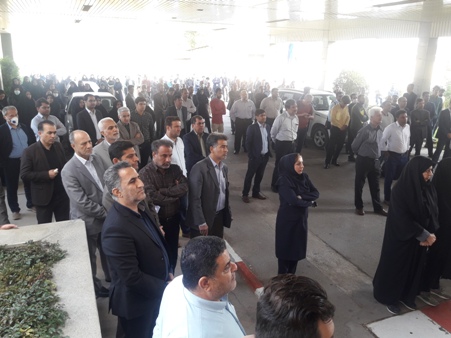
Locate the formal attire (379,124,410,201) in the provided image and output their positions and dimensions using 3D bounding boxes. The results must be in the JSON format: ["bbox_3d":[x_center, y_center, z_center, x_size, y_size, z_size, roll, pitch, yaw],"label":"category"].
[{"bbox_3d":[3.019,-0.097,6.495,0.490,1.440,0.310,-3,16,-14],"label":"formal attire"}]

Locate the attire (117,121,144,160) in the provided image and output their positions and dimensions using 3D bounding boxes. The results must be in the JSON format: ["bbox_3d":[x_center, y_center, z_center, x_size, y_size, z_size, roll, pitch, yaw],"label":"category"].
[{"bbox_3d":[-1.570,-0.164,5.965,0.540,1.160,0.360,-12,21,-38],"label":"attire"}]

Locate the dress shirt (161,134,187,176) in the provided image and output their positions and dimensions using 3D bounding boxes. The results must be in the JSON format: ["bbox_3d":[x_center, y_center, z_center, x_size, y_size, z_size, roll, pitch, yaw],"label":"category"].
[{"bbox_3d":[-0.695,-0.091,4.962,0.330,0.750,0.540,16,22,43],"label":"dress shirt"}]

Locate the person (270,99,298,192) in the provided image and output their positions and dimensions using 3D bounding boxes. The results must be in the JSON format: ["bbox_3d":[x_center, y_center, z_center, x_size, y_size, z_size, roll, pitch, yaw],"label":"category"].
[{"bbox_3d":[1.148,-0.419,7.099,0.500,1.750,0.350,-11,20,-36],"label":"person"}]

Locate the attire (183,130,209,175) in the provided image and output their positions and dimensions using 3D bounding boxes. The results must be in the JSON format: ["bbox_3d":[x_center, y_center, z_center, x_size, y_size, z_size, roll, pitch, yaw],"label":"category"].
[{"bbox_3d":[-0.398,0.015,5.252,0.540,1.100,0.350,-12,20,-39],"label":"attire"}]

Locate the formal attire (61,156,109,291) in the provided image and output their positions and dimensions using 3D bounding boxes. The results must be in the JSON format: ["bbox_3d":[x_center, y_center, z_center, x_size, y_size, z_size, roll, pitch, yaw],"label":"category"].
[{"bbox_3d":[-1.431,0.575,3.799,0.350,1.470,0.530,9,18,26],"label":"formal attire"}]

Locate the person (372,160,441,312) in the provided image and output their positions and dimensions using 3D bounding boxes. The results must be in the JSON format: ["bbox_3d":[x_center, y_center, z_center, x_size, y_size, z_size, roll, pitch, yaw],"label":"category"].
[{"bbox_3d":[1.809,0.661,3.564,0.530,1.620,0.480,-12,20,-39],"label":"person"}]

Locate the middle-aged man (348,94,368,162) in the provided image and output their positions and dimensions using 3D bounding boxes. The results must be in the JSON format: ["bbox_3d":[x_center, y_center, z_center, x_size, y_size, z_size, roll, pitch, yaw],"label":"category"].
[{"bbox_3d":[3.440,-1.033,9.476,0.400,1.730,0.520,8,17,24],"label":"middle-aged man"}]

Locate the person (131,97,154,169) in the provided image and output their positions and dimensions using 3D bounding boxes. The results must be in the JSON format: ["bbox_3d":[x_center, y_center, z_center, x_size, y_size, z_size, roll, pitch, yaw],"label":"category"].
[{"bbox_3d":[-1.685,-0.591,7.540,0.500,1.755,0.300,-6,17,-24],"label":"person"}]

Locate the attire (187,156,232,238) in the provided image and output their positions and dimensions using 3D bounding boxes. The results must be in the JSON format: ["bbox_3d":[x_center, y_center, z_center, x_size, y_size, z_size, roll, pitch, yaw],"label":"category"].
[{"bbox_3d":[-0.171,0.544,3.946,0.360,1.400,0.540,13,20,36],"label":"attire"}]

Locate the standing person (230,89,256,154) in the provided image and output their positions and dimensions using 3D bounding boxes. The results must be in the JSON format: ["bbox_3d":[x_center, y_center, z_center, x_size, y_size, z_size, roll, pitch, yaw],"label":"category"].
[{"bbox_3d":[0.490,-1.329,10.276,0.640,1.750,0.380,-4,17,-18],"label":"standing person"}]

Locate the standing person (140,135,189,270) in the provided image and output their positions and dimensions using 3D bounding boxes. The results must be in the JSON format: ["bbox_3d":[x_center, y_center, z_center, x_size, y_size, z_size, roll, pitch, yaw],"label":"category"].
[{"bbox_3d":[-0.620,0.526,3.805,0.520,1.685,0.360,-11,20,-35],"label":"standing person"}]

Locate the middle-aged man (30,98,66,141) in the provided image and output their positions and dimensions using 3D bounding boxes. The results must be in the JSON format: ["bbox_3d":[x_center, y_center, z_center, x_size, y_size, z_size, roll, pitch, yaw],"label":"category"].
[{"bbox_3d":[-3.226,-0.402,6.735,0.360,1.785,0.550,15,21,40],"label":"middle-aged man"}]

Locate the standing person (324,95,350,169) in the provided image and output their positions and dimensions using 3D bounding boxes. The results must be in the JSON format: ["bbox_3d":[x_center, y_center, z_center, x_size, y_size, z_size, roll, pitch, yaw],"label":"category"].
[{"bbox_3d":[2.752,-0.912,8.921,0.520,1.695,0.400,-3,16,-14],"label":"standing person"}]

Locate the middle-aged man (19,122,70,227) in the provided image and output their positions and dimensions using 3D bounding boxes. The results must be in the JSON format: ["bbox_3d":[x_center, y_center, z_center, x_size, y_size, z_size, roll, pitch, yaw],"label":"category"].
[{"bbox_3d":[-2.127,0.286,4.394,0.400,1.745,0.540,6,17,17],"label":"middle-aged man"}]

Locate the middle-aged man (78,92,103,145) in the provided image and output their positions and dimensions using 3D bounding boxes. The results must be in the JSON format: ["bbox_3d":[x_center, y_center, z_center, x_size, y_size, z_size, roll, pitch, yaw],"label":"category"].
[{"bbox_3d":[-2.764,-0.639,7.524,0.350,1.785,0.530,12,19,33],"label":"middle-aged man"}]

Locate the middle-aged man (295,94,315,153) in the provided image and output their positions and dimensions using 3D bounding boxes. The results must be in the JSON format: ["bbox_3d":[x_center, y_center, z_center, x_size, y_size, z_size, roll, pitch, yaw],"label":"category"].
[{"bbox_3d":[2.100,-1.142,9.802,0.500,1.690,0.370,-11,20,-36],"label":"middle-aged man"}]

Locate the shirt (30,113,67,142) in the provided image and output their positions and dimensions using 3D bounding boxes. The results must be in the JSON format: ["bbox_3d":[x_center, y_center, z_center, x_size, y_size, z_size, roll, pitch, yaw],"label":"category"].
[{"bbox_3d":[-3.221,-0.688,6.654,0.340,0.620,0.550,15,21,40],"label":"shirt"}]

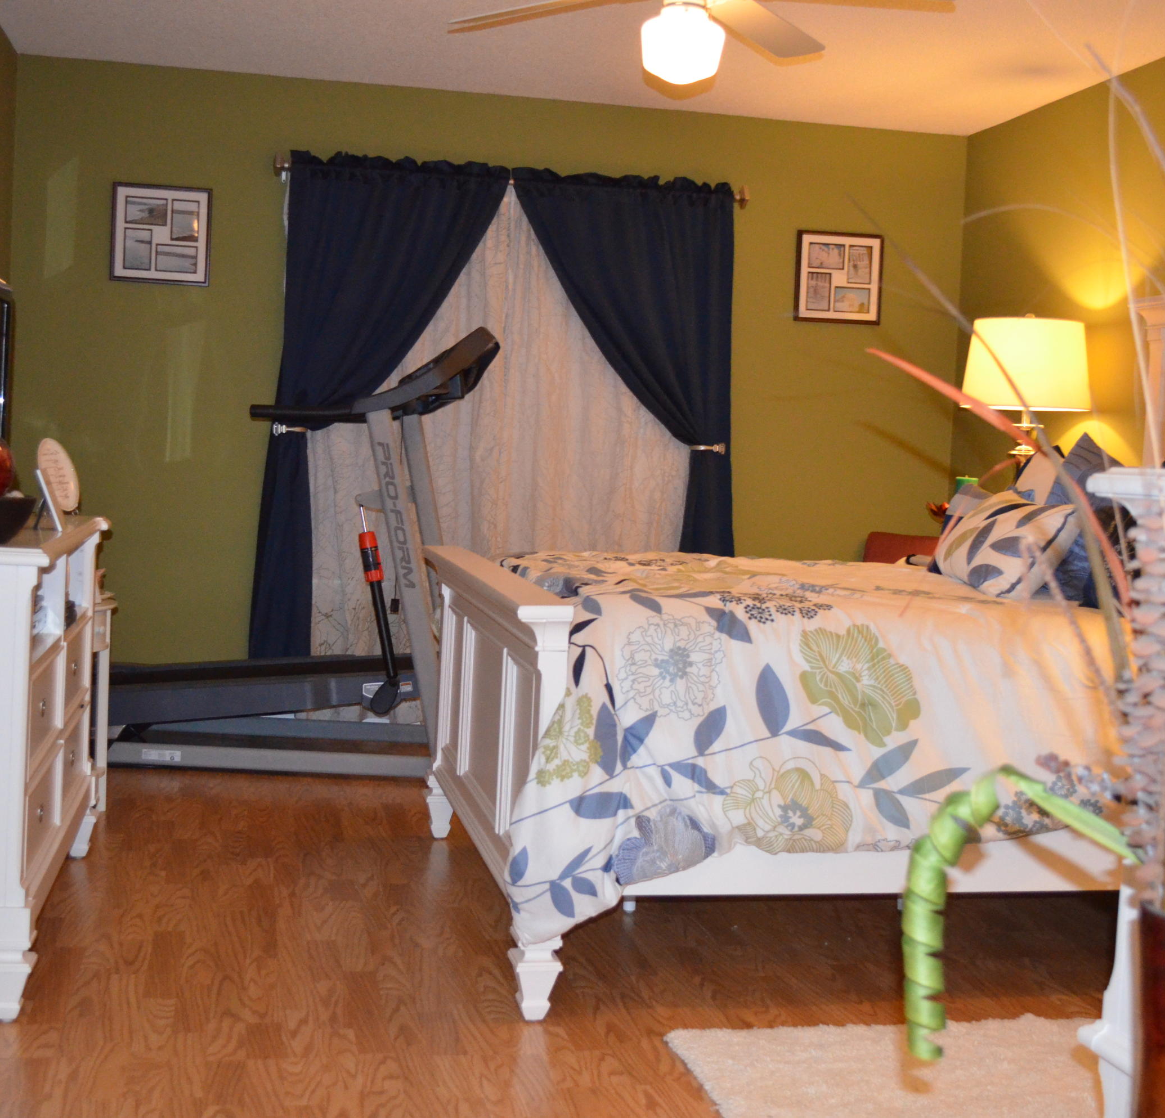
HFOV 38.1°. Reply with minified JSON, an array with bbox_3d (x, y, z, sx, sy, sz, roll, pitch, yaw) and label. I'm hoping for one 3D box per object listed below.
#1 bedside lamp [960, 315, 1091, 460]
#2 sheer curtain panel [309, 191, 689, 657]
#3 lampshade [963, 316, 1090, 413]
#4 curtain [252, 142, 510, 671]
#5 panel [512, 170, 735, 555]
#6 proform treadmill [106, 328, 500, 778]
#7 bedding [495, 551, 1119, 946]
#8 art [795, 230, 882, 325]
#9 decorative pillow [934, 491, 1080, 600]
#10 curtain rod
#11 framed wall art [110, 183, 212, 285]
[{"bbox_3d":[1.473,-0.449,5.595,0.463,0.720,0.463,2,4,-12],"label":"bedside lamp"},{"bbox_3d":[-0.307,-0.378,6.396,1.660,2.120,0.080,2,4,-12],"label":"sheer curtain panel"},{"bbox_3d":[1.482,-0.639,5.583,0.463,0.313,0.463,2,4,-12],"label":"lampshade"},{"bbox_3d":[-0.767,-0.408,6.274,0.927,2.155,0.130,2,4,-12],"label":"curtain"},{"bbox_3d":[0.149,-0.379,6.462,0.950,2.155,0.130,2,4,-12],"label":"panel"},{"bbox_3d":[-1.097,-0.067,5.871,1.694,1.496,0.803,3,4,-1],"label":"proform treadmill"},{"bbox_3d":[0.607,0.365,4.258,1.920,0.680,1.810,2,4,-12],"label":"bedding"},{"bbox_3d":[1.039,-1.130,6.786,0.360,0.352,0.020,2,4,-12],"label":"art"},{"bbox_3d":[1.083,-0.036,4.360,0.145,0.310,0.400,42,-4,-11],"label":"decorative pillow"},{"bbox_3d":[-0.240,-1.408,6.291,1.810,0.085,0.090,2,4,-12],"label":"curtain rod"},{"bbox_3d":[-1.562,-1.205,6.258,0.350,0.356,0.020,2,4,-12],"label":"framed wall art"}]

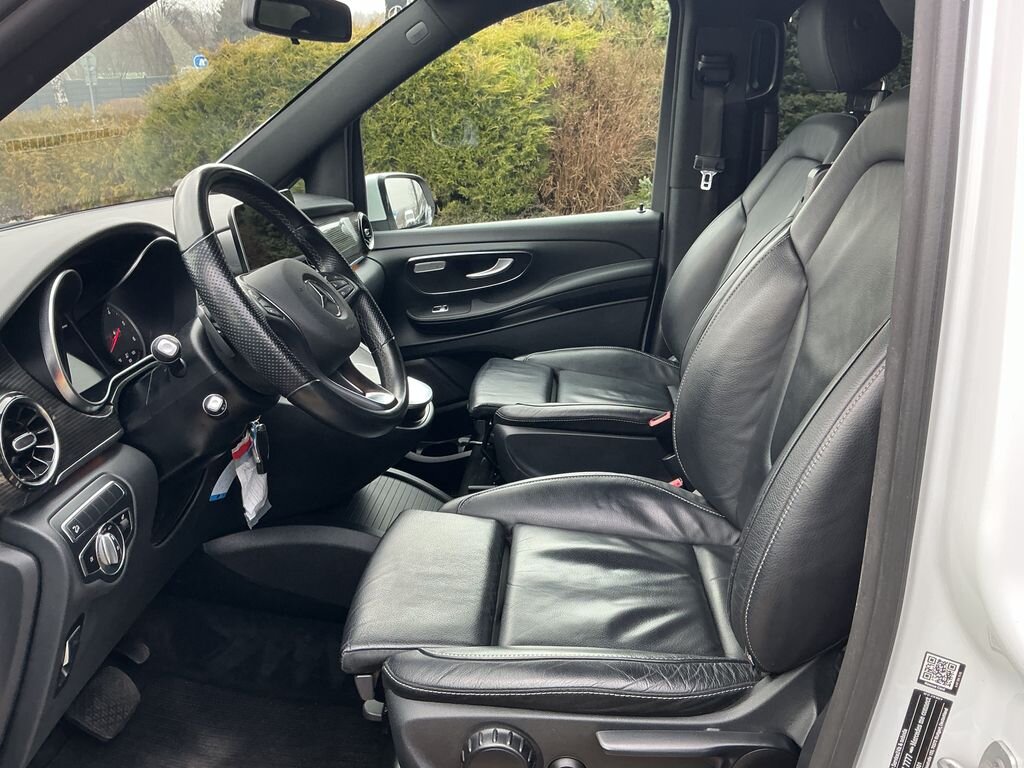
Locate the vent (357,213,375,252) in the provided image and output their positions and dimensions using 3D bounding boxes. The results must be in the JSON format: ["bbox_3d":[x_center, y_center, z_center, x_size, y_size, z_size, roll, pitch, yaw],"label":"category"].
[{"bbox_3d":[-0.365,-0.368,2.092,0.025,0.094,0.094,-11,16,12],"label":"vent"}]

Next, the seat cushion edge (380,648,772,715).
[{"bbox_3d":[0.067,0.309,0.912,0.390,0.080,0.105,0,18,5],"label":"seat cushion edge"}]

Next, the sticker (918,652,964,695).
[{"bbox_3d":[0.336,0.225,0.670,0.028,0.029,0.002,15,20,23],"label":"sticker"}]

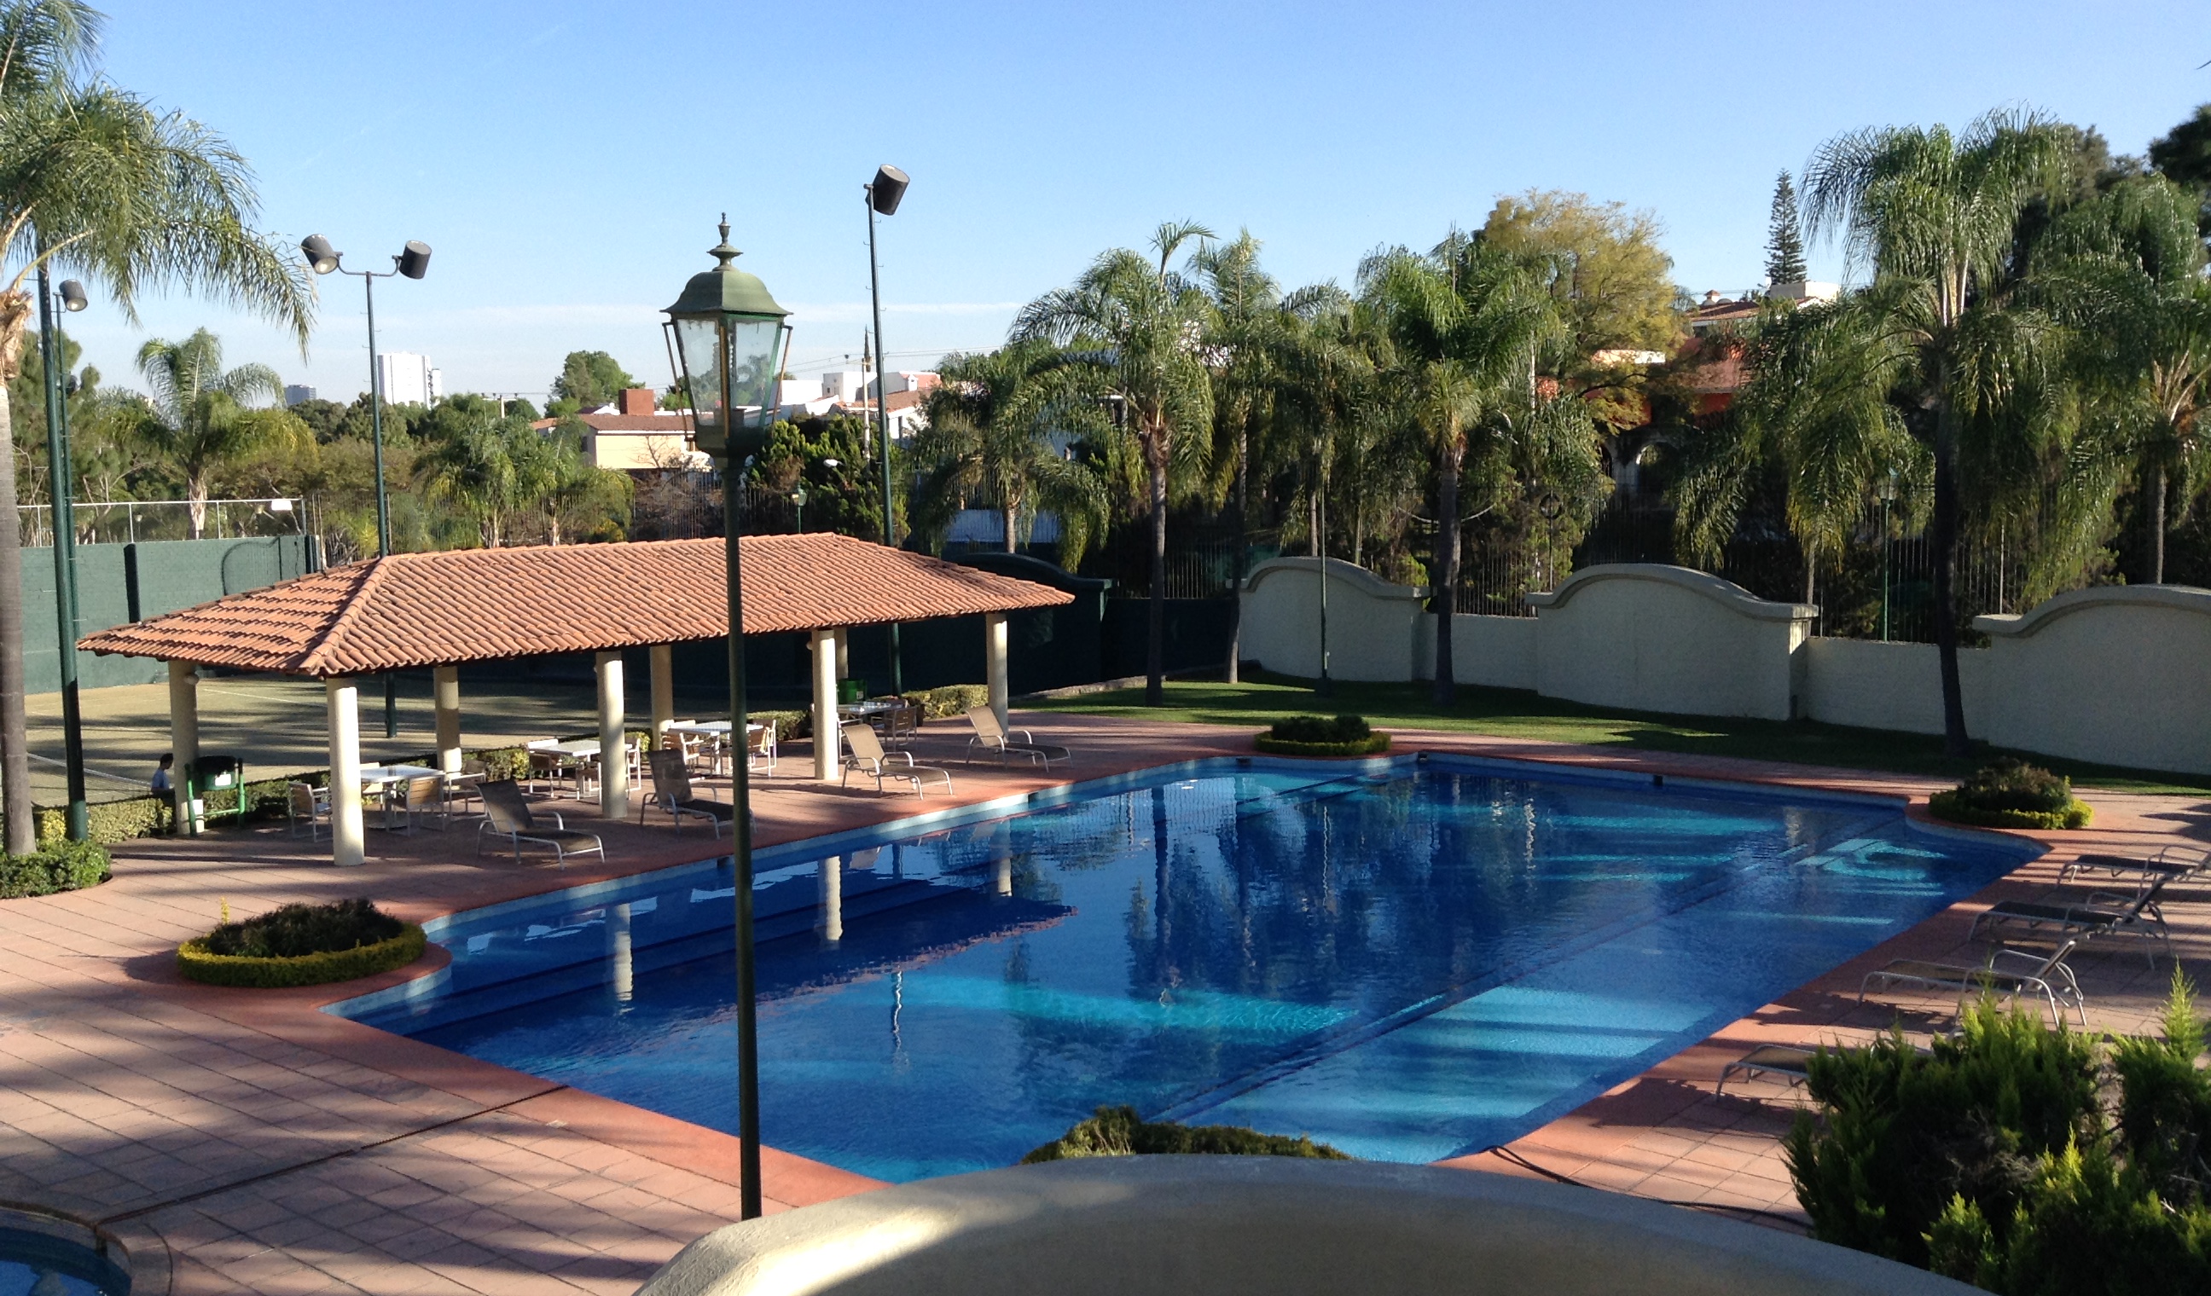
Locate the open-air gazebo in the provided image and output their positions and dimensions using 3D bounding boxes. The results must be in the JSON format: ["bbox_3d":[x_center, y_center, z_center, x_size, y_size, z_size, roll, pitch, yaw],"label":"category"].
[{"bbox_3d":[-7.691,0.260,33.886,6.325,3.932,14.245,4,7,40],"label":"open-air gazebo"}]

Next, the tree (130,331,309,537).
[{"bbox_3d":[-23.543,-4.140,56.431,4.800,8.629,4.800,4,7,40],"label":"tree"}]

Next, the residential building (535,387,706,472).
[{"bbox_3d":[-25.023,-9.096,110.233,8.000,8.792,9.000,4,7,40],"label":"residential building"}]

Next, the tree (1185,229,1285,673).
[{"bbox_3d":[2.925,-4.303,47.825,2.500,10.050,2.700,0,6,4],"label":"tree"}]

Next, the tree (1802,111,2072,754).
[{"bbox_3d":[14.157,-3.589,35.857,4.620,10.800,4.620,2,6,21],"label":"tree"}]

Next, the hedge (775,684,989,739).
[{"bbox_3d":[-4.442,1.242,40.704,0.660,0.528,6.325,4,7,40],"label":"hedge"}]

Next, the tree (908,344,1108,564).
[{"bbox_3d":[-2.447,-3.729,54.411,5.100,8.227,5.100,-1,6,0],"label":"tree"}]

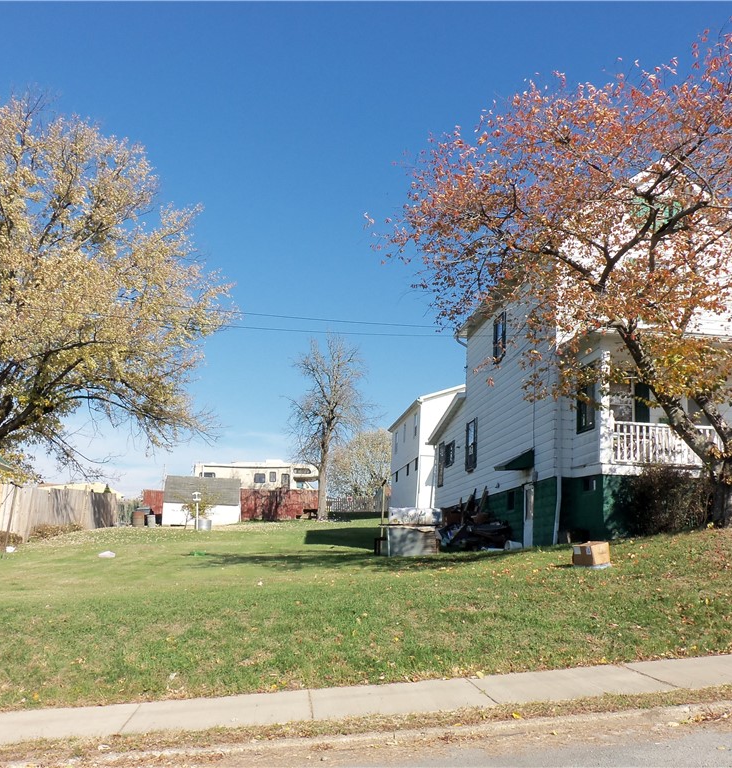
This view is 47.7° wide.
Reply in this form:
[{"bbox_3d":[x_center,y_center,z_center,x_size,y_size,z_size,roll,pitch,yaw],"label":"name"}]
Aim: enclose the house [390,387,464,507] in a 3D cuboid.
[{"bbox_3d":[5.493,4.103,44.453,7.600,7.300,9.900,4,-12,-6],"label":"house"}]

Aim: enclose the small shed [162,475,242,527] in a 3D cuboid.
[{"bbox_3d":[-8.523,6.069,43.281,3.900,2.650,2.500,4,-12,-6],"label":"small shed"}]

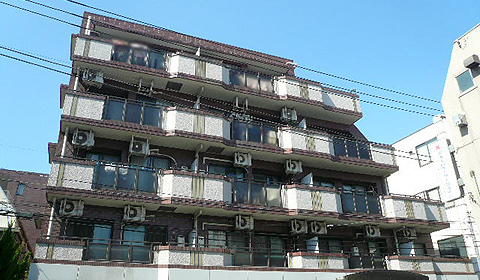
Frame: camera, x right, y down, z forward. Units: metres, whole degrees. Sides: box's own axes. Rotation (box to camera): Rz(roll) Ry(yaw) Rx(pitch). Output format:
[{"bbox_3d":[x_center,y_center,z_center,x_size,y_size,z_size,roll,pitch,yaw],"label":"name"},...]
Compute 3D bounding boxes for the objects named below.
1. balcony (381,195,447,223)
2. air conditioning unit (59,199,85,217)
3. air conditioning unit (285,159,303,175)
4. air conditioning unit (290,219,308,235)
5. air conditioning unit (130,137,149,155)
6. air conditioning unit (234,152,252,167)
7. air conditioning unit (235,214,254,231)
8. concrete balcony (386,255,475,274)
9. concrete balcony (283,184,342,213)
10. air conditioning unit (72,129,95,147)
[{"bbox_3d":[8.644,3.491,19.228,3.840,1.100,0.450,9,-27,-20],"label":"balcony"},{"bbox_3d":[-6.096,2.449,14.067,0.800,0.560,0.300,9,-27,-20],"label":"air conditioning unit"},{"bbox_3d":[2.518,1.257,18.210,0.790,0.570,0.300,9,-27,-20],"label":"air conditioning unit"},{"bbox_3d":[2.666,3.882,17.418,0.800,0.560,0.300,9,-27,-20],"label":"air conditioning unit"},{"bbox_3d":[-4.069,0.283,15.720,0.790,0.570,0.300,9,-27,-20],"label":"air conditioning unit"},{"bbox_3d":[0.157,0.886,17.591,0.800,0.560,0.300,9,-27,-20],"label":"air conditioning unit"},{"bbox_3d":[0.188,3.506,16.490,0.800,0.560,0.300,9,-27,-20],"label":"air conditioning unit"},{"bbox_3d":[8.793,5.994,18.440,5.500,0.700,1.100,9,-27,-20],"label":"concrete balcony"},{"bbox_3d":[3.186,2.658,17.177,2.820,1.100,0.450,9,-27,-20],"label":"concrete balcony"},{"bbox_3d":[-6.044,-0.058,14.997,0.790,0.570,0.300,9,-27,-20],"label":"air conditioning unit"}]

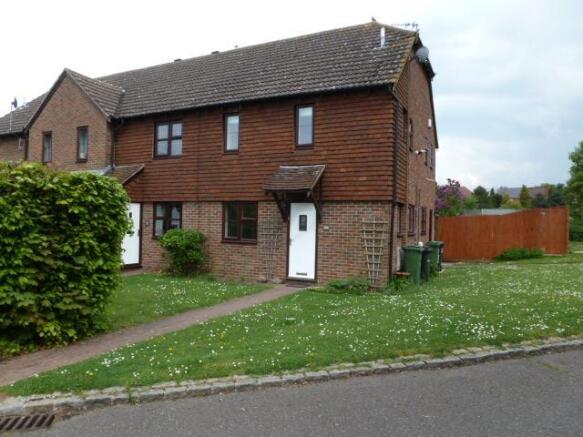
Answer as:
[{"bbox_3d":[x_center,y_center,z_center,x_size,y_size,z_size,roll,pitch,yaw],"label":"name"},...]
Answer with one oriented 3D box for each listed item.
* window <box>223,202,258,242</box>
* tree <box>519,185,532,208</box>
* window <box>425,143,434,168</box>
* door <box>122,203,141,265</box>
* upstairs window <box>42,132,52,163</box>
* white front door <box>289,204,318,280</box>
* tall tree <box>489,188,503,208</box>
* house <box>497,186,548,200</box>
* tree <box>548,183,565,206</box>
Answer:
[{"bbox_3d":[-1.436,0.121,11.357,1.180,1.160,0.100,1,-1,26],"label":"window"},{"bbox_3d":[28.877,-0.916,49.967,1.750,6.584,1.750,1,-1,0],"label":"tree"},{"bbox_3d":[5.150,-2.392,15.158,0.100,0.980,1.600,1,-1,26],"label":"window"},{"bbox_3d":[-5.100,0.504,12.993,0.780,2.000,0.080,1,-1,26],"label":"door"},{"bbox_3d":[-8.665,-2.496,14.390,0.550,1.180,0.100,1,-1,26],"label":"upstairs window"},{"bbox_3d":[0.311,0.591,10.496,0.760,1.980,0.070,1,-1,26],"label":"white front door"},{"bbox_3d":[21.657,-0.693,42.976,1.800,5.000,1.800,1,-1,30],"label":"tall tree"},{"bbox_3d":[41.260,-1.774,71.963,9.500,7.500,7.500,1,-1,30],"label":"house"},{"bbox_3d":[32.710,-0.933,49.966,2.100,6.797,2.100,1,-1,0],"label":"tree"}]

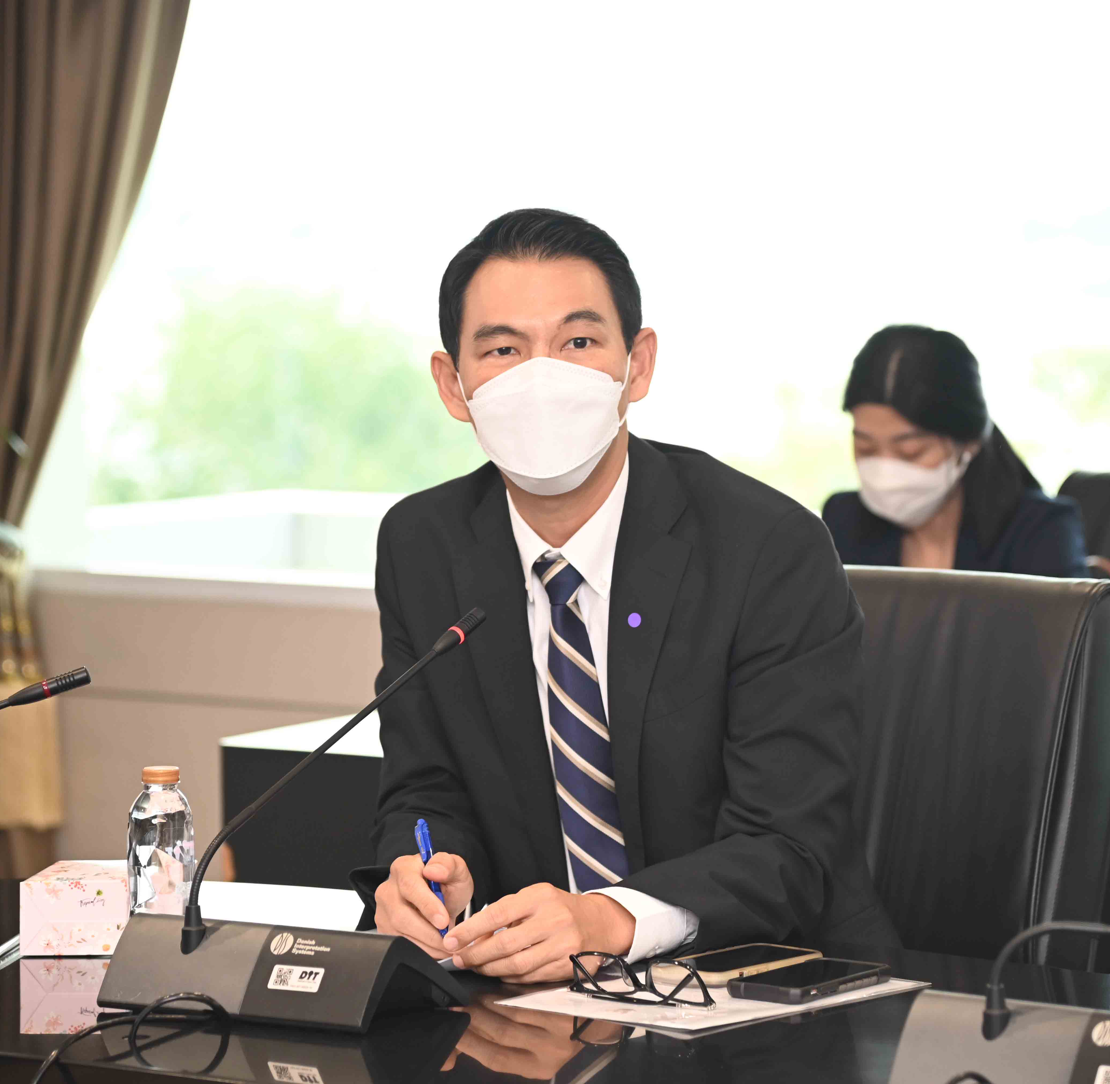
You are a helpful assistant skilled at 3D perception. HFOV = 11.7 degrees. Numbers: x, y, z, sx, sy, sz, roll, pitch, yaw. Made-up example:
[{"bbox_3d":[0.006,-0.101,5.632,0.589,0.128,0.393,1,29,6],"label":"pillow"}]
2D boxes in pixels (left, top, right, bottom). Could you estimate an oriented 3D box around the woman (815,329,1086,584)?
[{"bbox_3d":[0.460,0.352,6.159,0.450,1.200,0.740,3,6,31],"label":"woman"}]

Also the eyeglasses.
[{"bbox_3d":[0.064,0.344,4.304,0.138,0.037,0.043,4,6,38],"label":"eyeglasses"}]

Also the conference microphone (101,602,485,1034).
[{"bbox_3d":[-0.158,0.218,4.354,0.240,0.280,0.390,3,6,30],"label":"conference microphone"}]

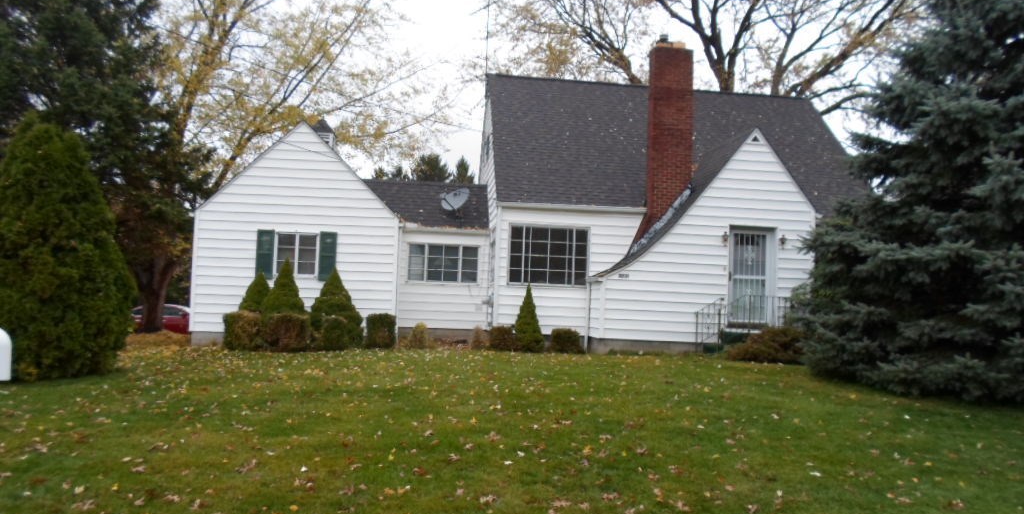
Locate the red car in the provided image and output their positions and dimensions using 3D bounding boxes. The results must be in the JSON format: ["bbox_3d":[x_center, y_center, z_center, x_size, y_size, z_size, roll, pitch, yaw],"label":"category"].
[{"bbox_3d":[-13.655,2.592,28.960,4.700,1.470,1.830,2,-3,-5],"label":"red car"}]

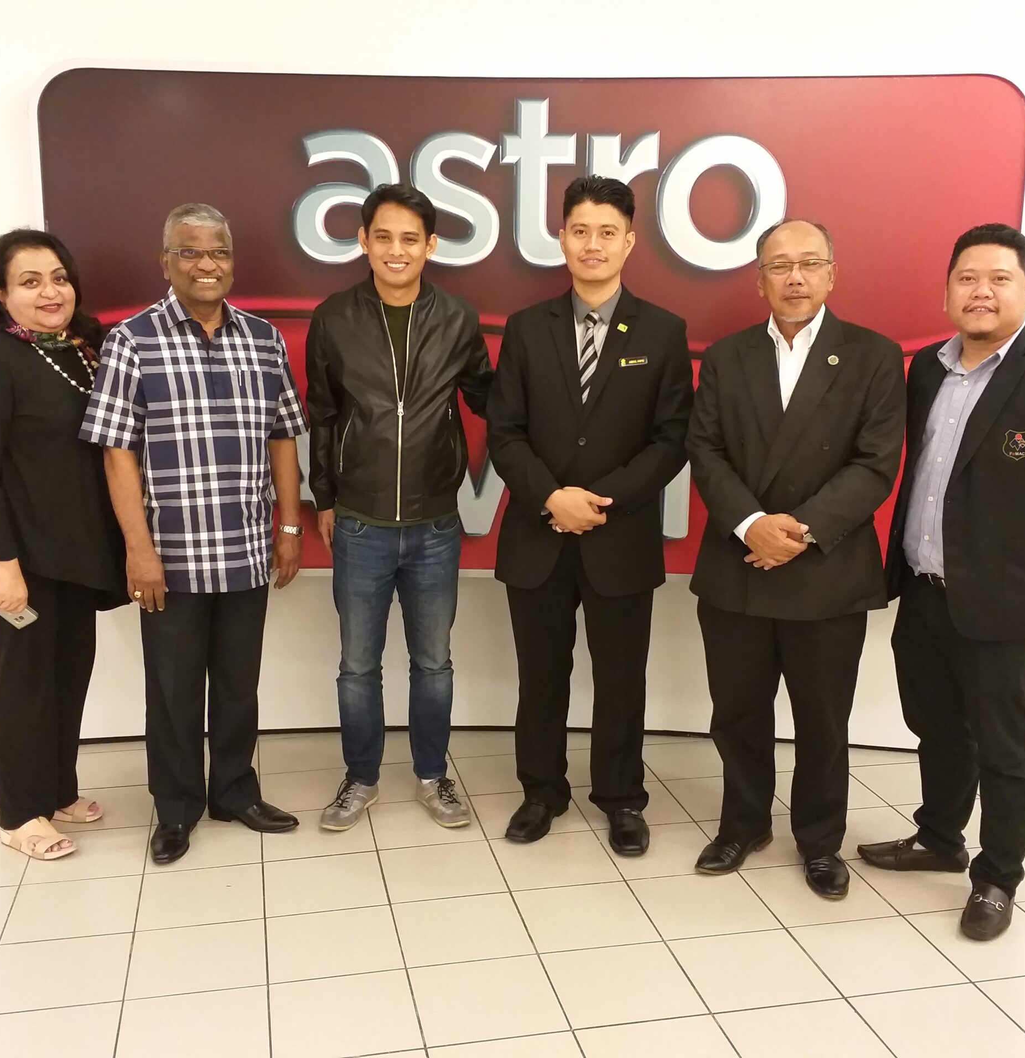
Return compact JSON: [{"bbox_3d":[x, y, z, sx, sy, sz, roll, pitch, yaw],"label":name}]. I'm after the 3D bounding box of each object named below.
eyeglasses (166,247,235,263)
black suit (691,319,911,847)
[{"bbox_3d":[-0.785,-0.680,2.635,0.140,0.038,0.143,-6,12,-33],"label":"eyeglasses"},{"bbox_3d":[0.666,0.151,2.596,0.540,1.370,0.380,4,11,19],"label":"black suit"}]

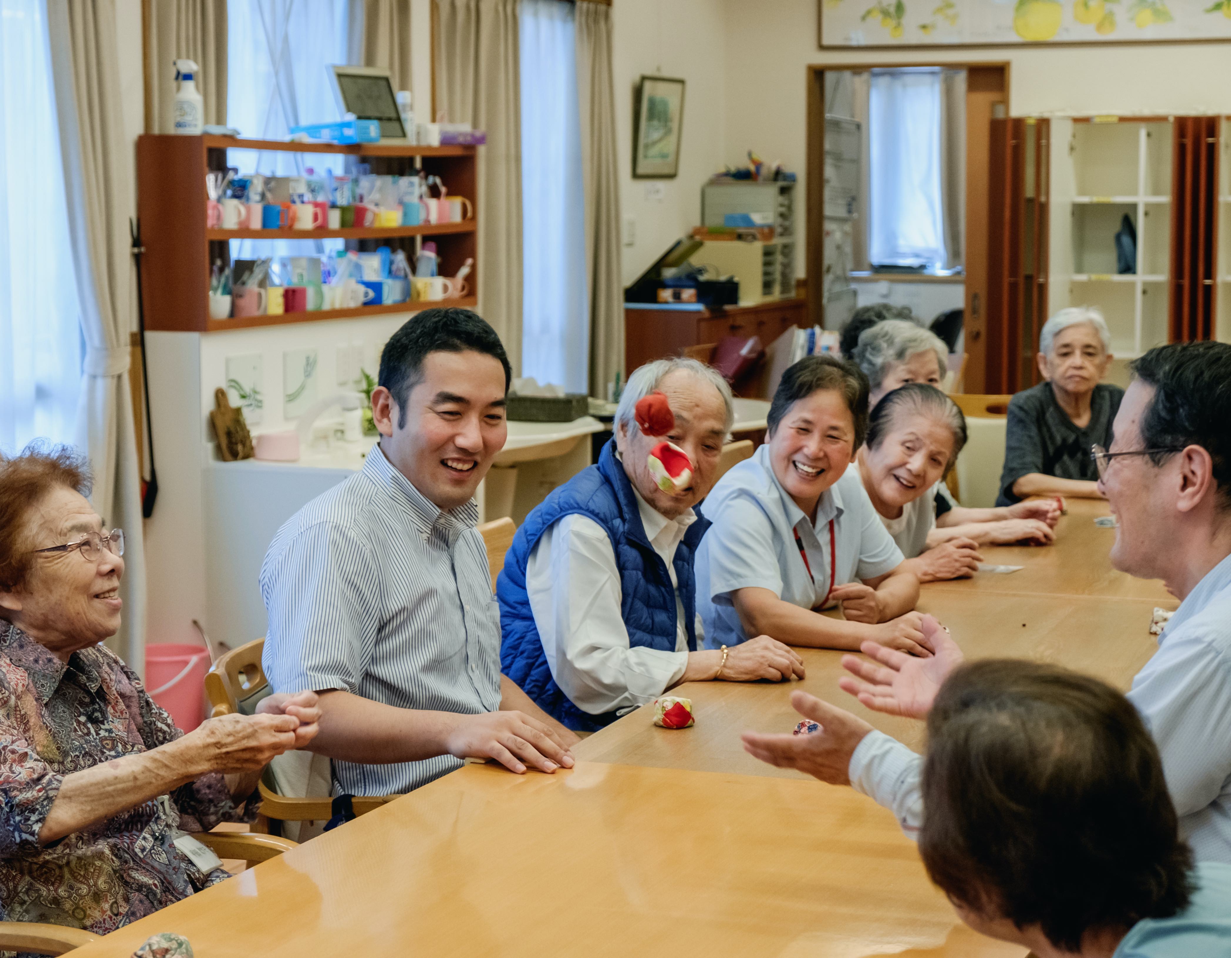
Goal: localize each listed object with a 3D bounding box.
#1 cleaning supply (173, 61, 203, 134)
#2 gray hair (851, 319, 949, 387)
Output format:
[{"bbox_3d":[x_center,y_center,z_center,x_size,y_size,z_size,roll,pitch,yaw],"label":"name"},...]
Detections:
[{"bbox_3d":[-1.209,-1.078,7.220,0.087,0.213,0.060,1,6,6],"label":"cleaning supply"},{"bbox_3d":[0.574,-0.229,5.150,0.190,0.185,0.205,-4,7,-31],"label":"gray hair"}]

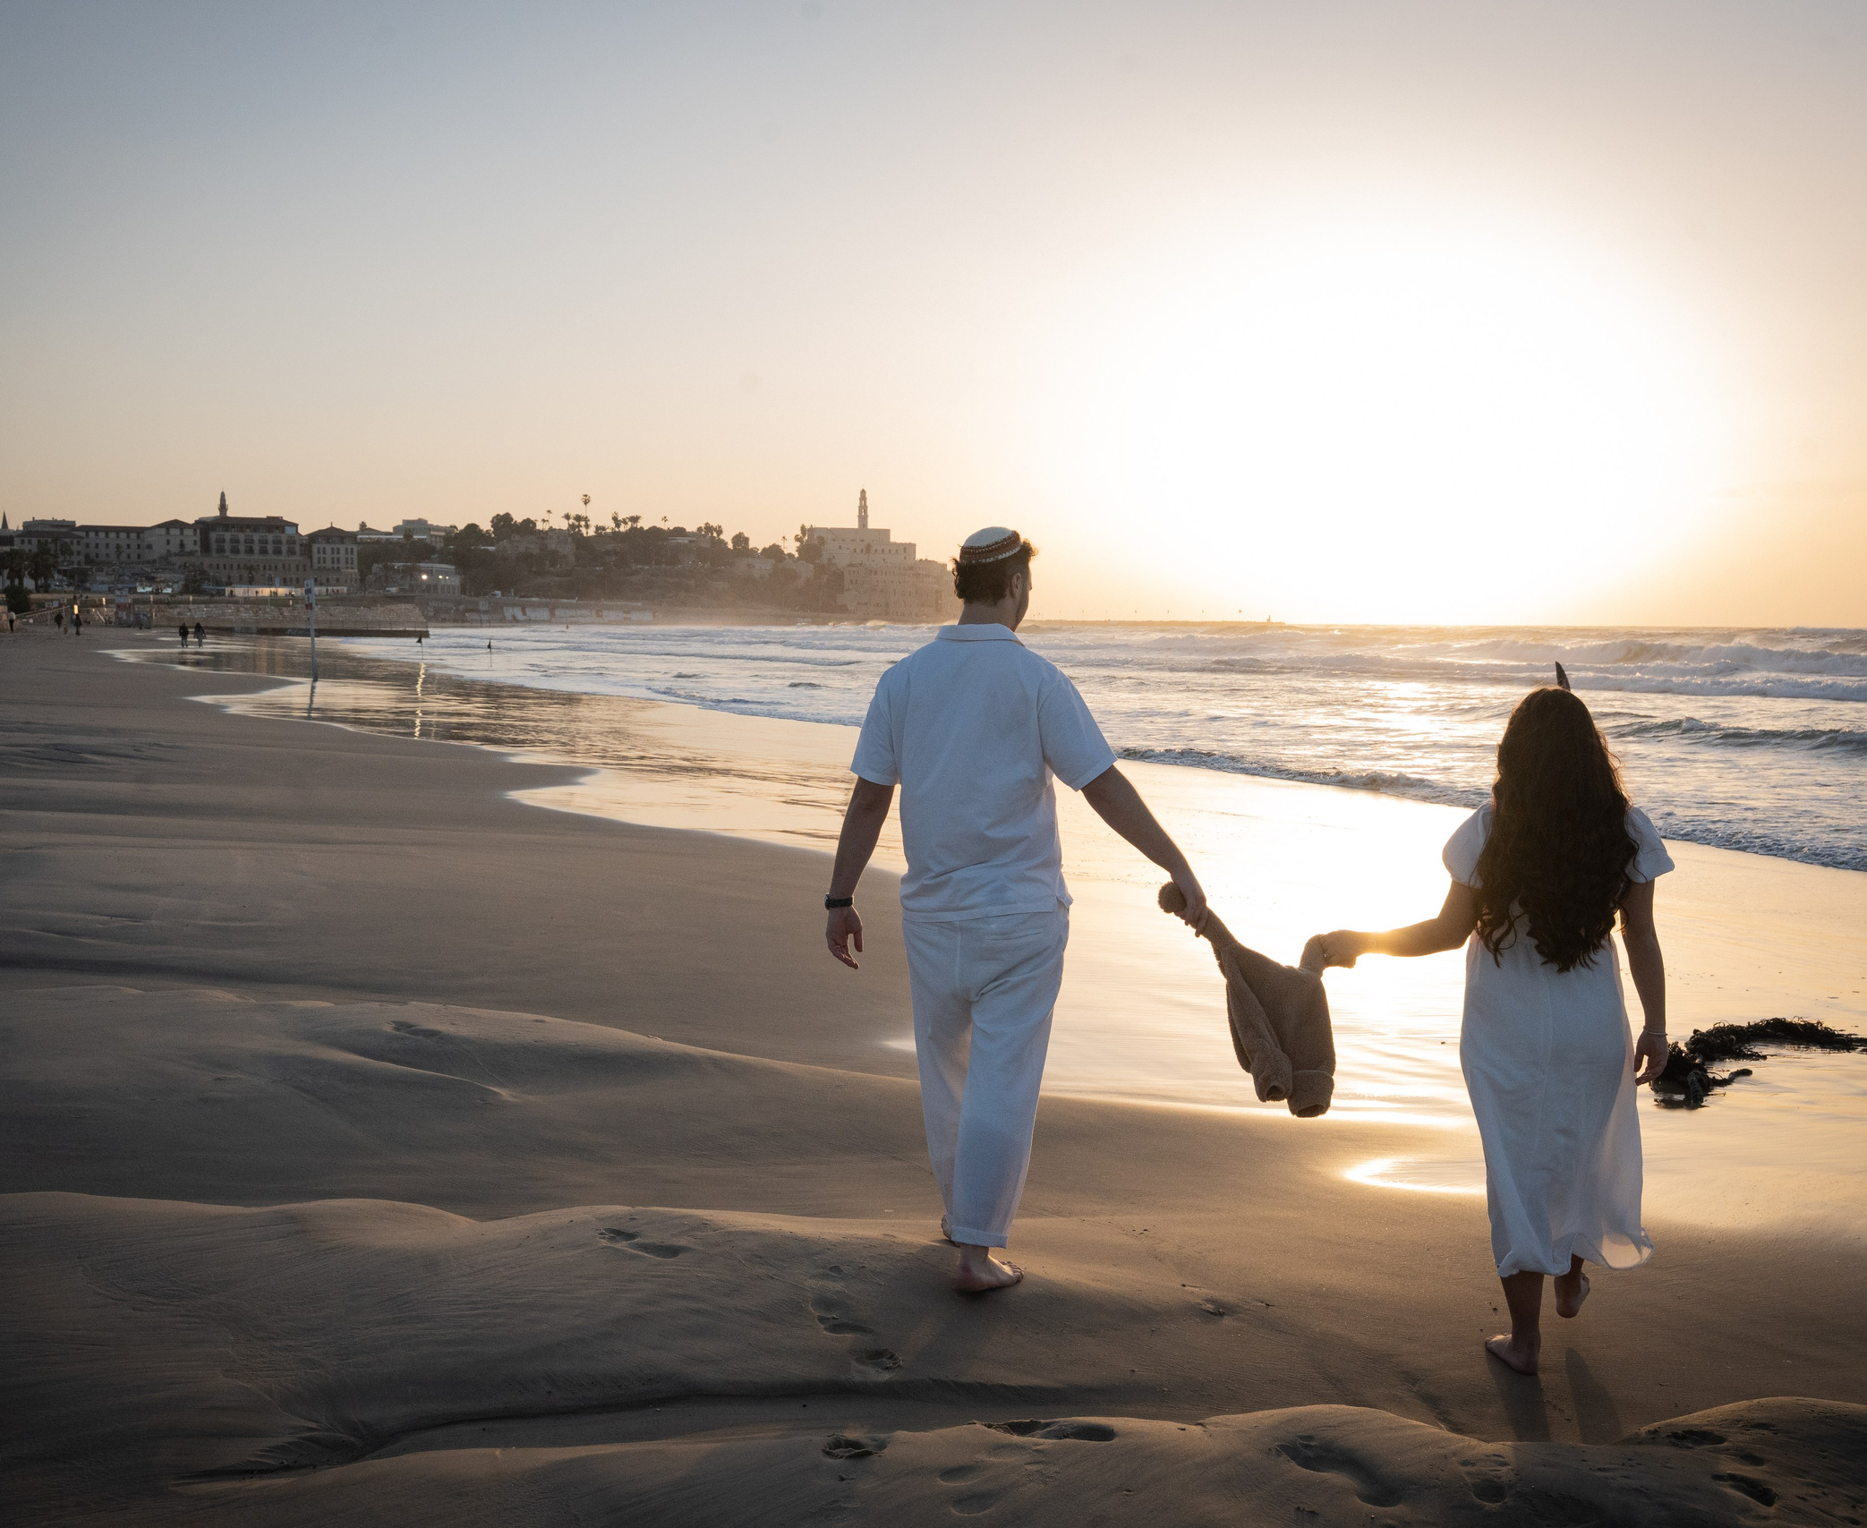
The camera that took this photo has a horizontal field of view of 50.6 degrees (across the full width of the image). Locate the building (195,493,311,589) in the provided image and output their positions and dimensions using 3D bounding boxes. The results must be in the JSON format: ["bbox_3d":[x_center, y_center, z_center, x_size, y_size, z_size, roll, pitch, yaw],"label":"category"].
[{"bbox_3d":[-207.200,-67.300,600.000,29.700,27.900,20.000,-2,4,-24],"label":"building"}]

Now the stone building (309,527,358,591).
[{"bbox_3d":[-182.400,-62.400,600.000,13.000,19.400,15.000,-2,4,-24],"label":"stone building"}]

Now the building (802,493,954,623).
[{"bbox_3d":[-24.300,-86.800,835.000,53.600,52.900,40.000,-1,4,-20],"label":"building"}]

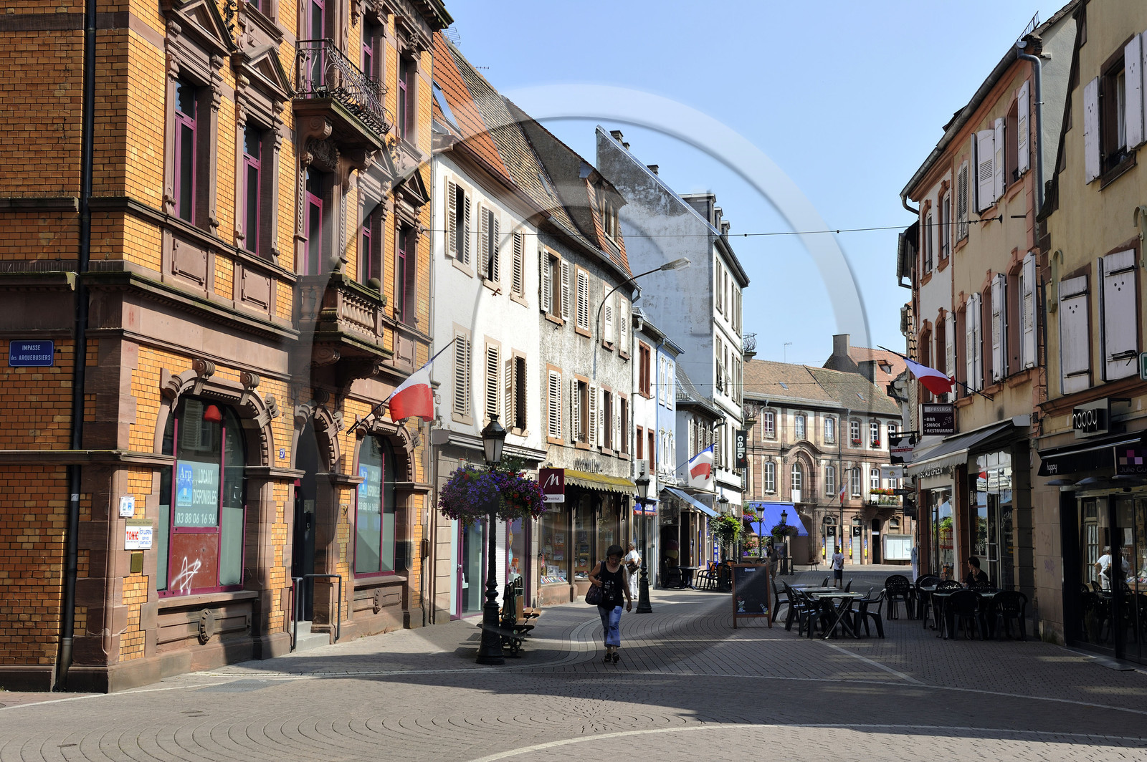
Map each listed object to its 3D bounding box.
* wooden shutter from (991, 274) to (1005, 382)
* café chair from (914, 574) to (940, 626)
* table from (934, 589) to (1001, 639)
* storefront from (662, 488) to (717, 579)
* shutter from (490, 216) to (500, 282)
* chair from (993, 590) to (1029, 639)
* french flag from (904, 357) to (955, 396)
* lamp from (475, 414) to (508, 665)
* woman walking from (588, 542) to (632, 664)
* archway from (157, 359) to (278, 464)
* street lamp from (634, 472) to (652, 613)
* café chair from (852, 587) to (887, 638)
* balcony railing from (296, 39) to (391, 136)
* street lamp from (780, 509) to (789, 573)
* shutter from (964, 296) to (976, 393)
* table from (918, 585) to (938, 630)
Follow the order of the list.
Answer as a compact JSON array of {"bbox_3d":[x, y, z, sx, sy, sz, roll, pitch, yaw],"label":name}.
[{"bbox_3d":[7.605,-0.925,27.515,0.070,1.920,0.630,-1,-6,7],"label":"wooden shutter"},{"bbox_3d":[7.421,4.544,31.945,0.560,0.900,0.560,0,-6,3],"label":"café chair"},{"bbox_3d":[6.797,4.032,26.188,1.100,0.750,0.760,0,-6,4],"label":"table"},{"bbox_3d":[4.529,6.088,58.887,1.400,3.450,8.600,-1,-6,13],"label":"storefront"},{"bbox_3d":[-1.789,-3.056,35.682,0.050,1.570,0.540,-1,-6,13],"label":"shutter"},{"bbox_3d":[7.402,3.963,25.841,0.560,0.830,0.560,-2,-6,26],"label":"chair"},{"bbox_3d":[6.706,-0.076,28.800,0.970,0.740,0.250,0,-5,3],"label":"french flag"},{"bbox_3d":[-1.106,2.153,20.942,0.400,3.394,0.400,0,-6,0],"label":"lamp"},{"bbox_3d":[0.524,3.085,21.259,0.620,1.610,0.420,0,-6,0],"label":"woman walking"},{"bbox_3d":[-4.659,0.460,20.130,0.480,1.250,3.950,-1,-6,10],"label":"archway"},{"bbox_3d":[1.699,3.895,36.880,0.400,3.351,0.400,0,-6,0],"label":"street lamp"},{"bbox_3d":[5.064,3.978,26.192,0.560,0.830,0.560,0,-6,5],"label":"café chair"},{"bbox_3d":[-3.482,-4.366,23.187,0.600,0.810,2.680,-1,-6,10],"label":"balcony railing"},{"bbox_3d":[10.571,8.087,76.666,0.420,3.298,0.420,0,-6,0],"label":"street lamp"},{"bbox_3d":[7.690,-0.689,29.631,0.070,1.870,0.630,-1,-6,7],"label":"shutter"},{"bbox_3d":[7.085,4.374,29.297,0.760,0.740,0.760,0,-5,3],"label":"table"}]

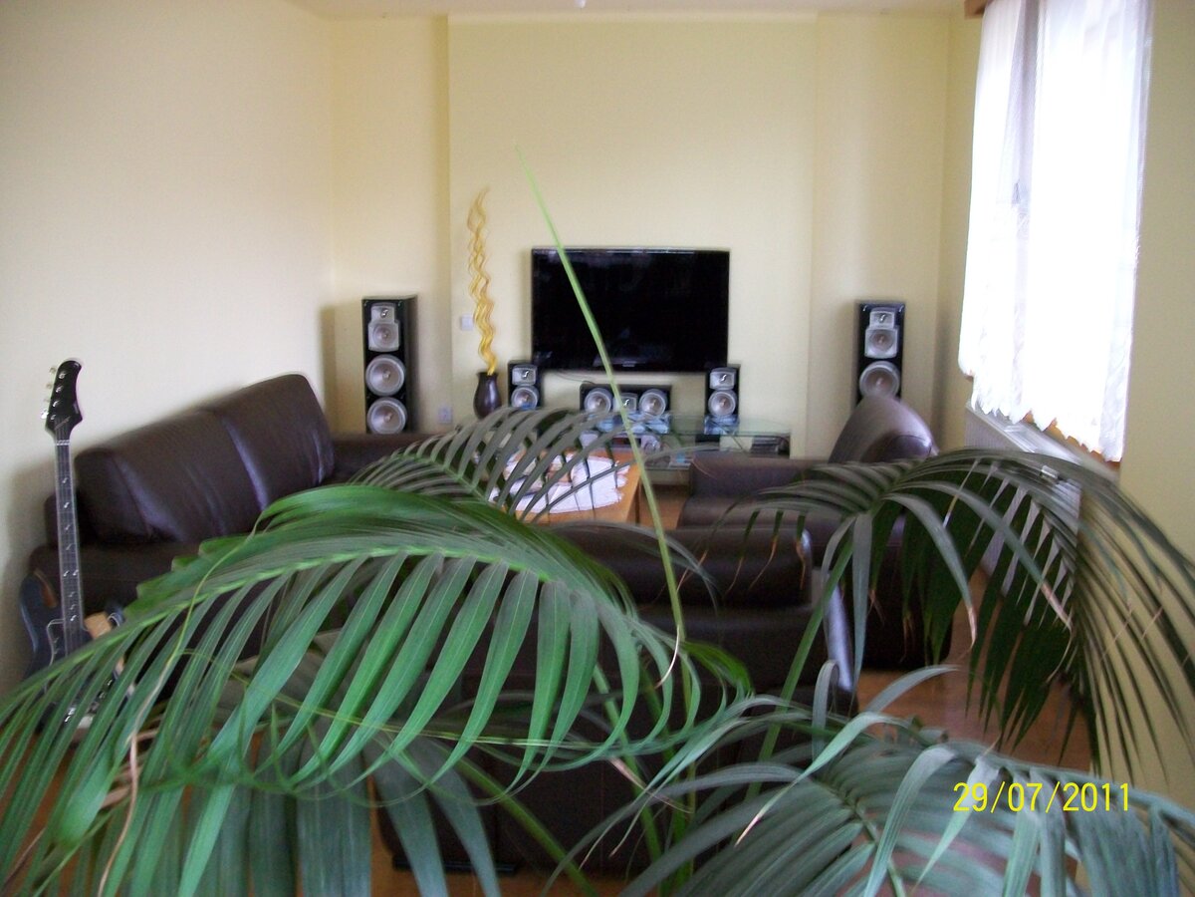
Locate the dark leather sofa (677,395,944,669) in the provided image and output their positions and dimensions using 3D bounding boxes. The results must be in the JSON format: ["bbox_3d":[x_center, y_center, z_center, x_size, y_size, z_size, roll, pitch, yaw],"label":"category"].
[{"bbox_3d":[0.718,0.224,4.347,0.920,0.860,1.080,0,10,0],"label":"dark leather sofa"}]

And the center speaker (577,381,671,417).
[{"bbox_3d":[0.152,-0.238,6.136,0.465,0.165,0.210,1,10,3],"label":"center speaker"}]

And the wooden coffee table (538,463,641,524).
[{"bbox_3d":[-0.163,0.376,4.577,0.620,0.470,1.250,1,10,3],"label":"wooden coffee table"}]

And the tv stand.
[{"bbox_3d":[0.144,0.118,6.024,1.600,0.500,0.680,1,10,3],"label":"tv stand"}]

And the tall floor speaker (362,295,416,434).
[{"bbox_3d":[-1.153,-0.298,6.625,0.240,1.100,0.380,0,10,0],"label":"tall floor speaker"}]

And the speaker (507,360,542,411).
[{"bbox_3d":[-0.378,-0.305,6.135,0.170,0.280,0.210,1,10,1],"label":"speaker"}]

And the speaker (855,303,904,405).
[{"bbox_3d":[1.582,-0.276,6.625,0.240,1.100,0.380,2,10,9],"label":"speaker"}]

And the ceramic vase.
[{"bbox_3d":[-0.563,-0.255,5.921,0.140,0.260,0.140,0,10,0],"label":"ceramic vase"}]

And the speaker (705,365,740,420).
[{"bbox_3d":[0.657,-0.292,6.136,0.170,0.280,0.210,1,10,4],"label":"speaker"}]

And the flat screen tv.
[{"bbox_3d":[0.171,-0.751,6.323,1.060,0.645,0.070,1,10,3],"label":"flat screen tv"}]

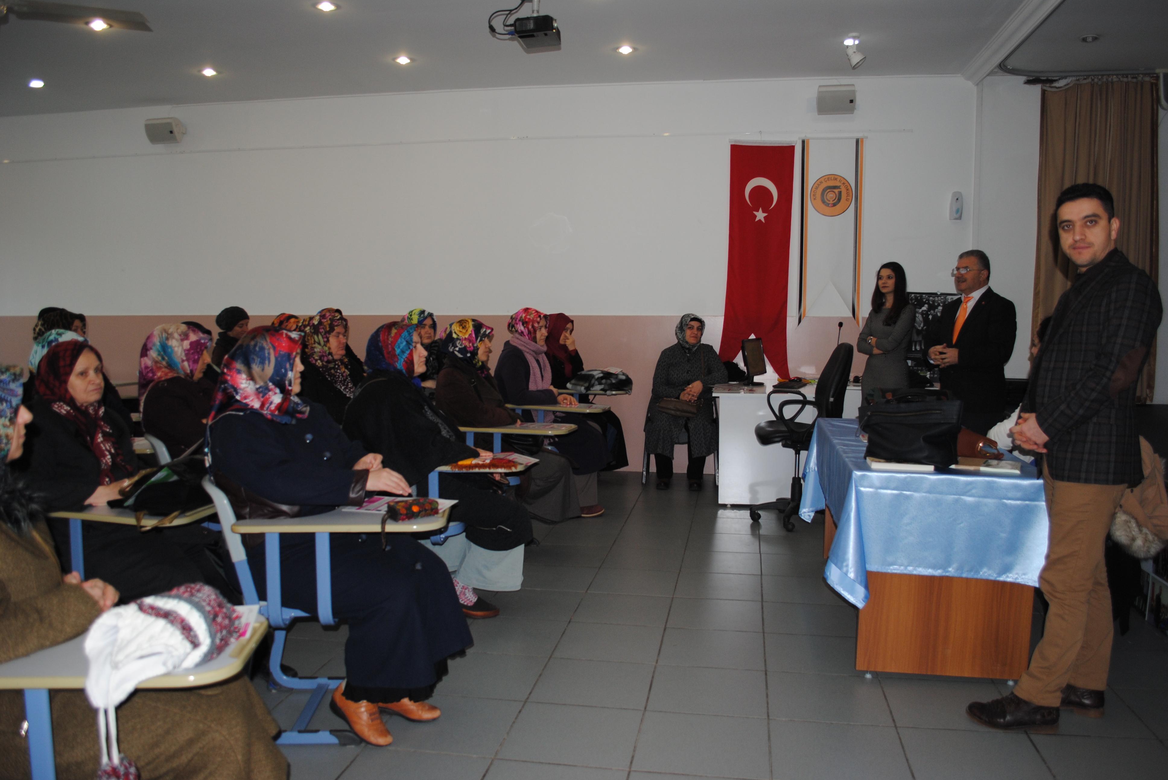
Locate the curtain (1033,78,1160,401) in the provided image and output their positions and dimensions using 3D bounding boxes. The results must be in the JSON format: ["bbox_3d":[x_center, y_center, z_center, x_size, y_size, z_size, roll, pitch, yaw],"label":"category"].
[{"bbox_3d":[3.692,-1.077,6.337,0.840,2.330,0.140,1,5,10],"label":"curtain"}]

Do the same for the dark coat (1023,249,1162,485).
[{"bbox_3d":[1.525,-0.068,2.656,0.340,0.710,0.480,0,5,0],"label":"dark coat"}]

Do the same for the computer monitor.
[{"bbox_3d":[1.293,-0.215,6.682,0.190,0.370,0.410,3,6,32],"label":"computer monitor"}]

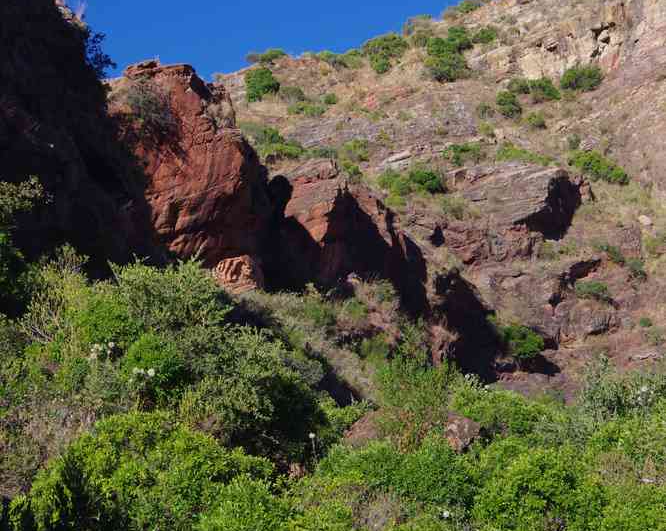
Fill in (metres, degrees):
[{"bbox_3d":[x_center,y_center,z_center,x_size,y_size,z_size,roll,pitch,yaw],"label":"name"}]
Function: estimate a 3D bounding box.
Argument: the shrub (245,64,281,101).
[{"bbox_3d":[-2.881,-7.438,110.000,1.471,1.506,1.251,0,-8,0],"label":"shrub"}]

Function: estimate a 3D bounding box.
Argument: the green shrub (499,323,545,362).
[{"bbox_3d":[8.404,3.388,120.000,2.050,1.640,1.740,0,-8,0],"label":"green shrub"}]

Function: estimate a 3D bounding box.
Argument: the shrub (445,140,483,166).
[{"bbox_3d":[7.515,-6.450,155.000,2.190,1.450,1.860,0,-8,0],"label":"shrub"}]

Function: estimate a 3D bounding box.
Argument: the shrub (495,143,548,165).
[{"bbox_3d":[8.238,-4.869,117.000,2.193,0.928,1.316,0,-8,0],"label":"shrub"}]

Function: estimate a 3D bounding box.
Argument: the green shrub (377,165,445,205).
[{"bbox_3d":[2.678,-2.799,93.000,2.350,1.341,1.645,0,-8,0],"label":"green shrub"}]

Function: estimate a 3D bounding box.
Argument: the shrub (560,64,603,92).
[{"bbox_3d":[10.341,-7.782,112.000,1.748,1.130,1.243,0,-8,0],"label":"shrub"}]

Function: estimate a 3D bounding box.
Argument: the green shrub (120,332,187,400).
[{"bbox_3d":[-2.984,1.705,45.000,1.103,1.135,0.993,0,-8,0],"label":"green shrub"}]

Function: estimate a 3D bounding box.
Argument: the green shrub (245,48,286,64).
[{"bbox_3d":[-2.884,-8.930,115.000,1.795,0.663,1.256,0,-8,0],"label":"green shrub"}]

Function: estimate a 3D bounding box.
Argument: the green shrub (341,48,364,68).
[{"bbox_3d":[0.964,-10.229,133.000,1.150,0.959,1.035,0,-8,0],"label":"green shrub"}]

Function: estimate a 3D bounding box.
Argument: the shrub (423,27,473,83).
[{"bbox_3d":[5.530,-10.191,130.000,2.343,2.624,2.108,0,-8,0],"label":"shrub"}]

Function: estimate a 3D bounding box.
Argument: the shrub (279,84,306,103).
[{"bbox_3d":[-1.896,-8.052,126.000,1.271,0.817,1.144,0,-8,0],"label":"shrub"}]

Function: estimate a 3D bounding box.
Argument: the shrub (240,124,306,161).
[{"bbox_3d":[-2.652,-5.393,118.000,2.722,1.531,1.769,0,-8,0],"label":"shrub"}]

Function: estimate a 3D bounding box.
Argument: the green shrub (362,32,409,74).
[{"bbox_3d":[2.526,-10.397,132.000,2.283,1.998,1.941,0,-8,0],"label":"green shrub"}]

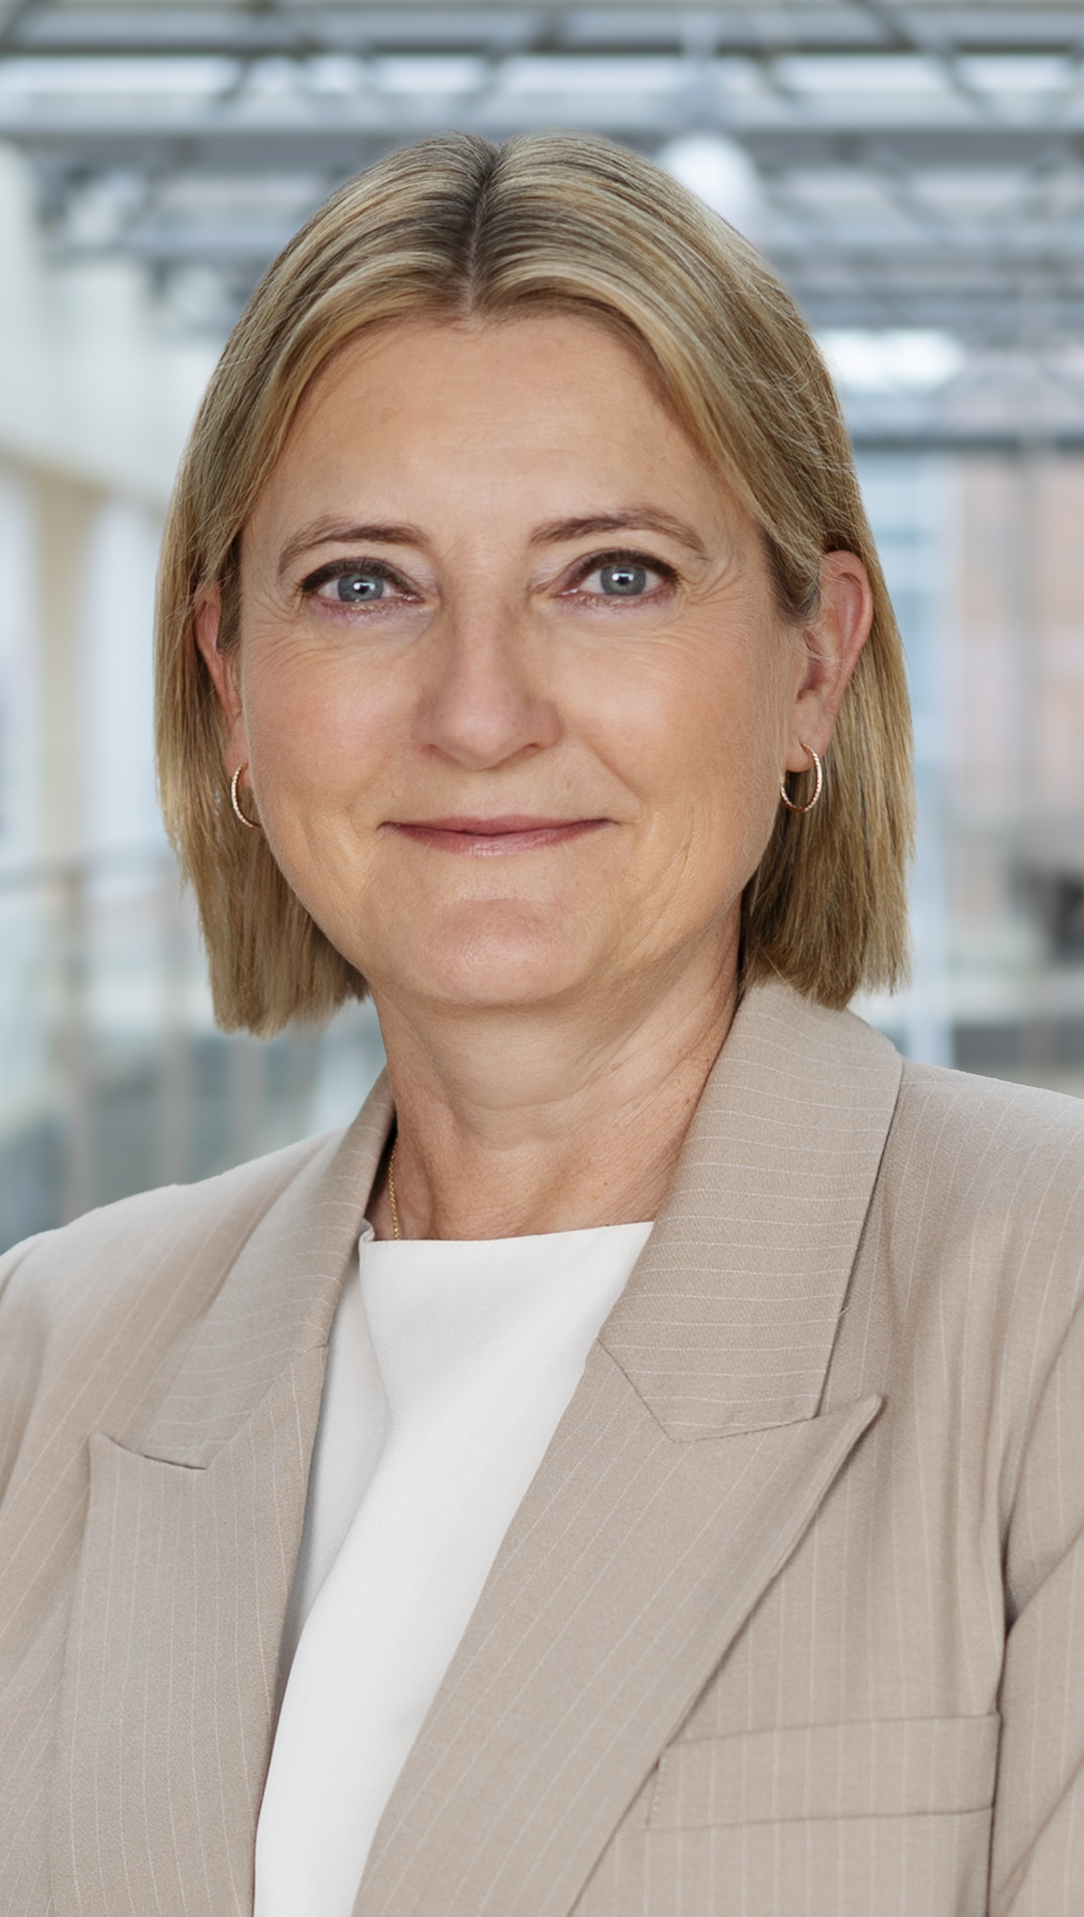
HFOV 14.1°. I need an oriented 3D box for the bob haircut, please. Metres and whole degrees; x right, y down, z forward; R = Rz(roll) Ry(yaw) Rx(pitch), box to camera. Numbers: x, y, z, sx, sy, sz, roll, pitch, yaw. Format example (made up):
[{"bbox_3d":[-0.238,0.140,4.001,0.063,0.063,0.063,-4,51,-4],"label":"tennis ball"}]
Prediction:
[{"bbox_3d":[-0.002,-0.099,1.162,0.198,0.232,0.200,-1,3,7],"label":"bob haircut"}]

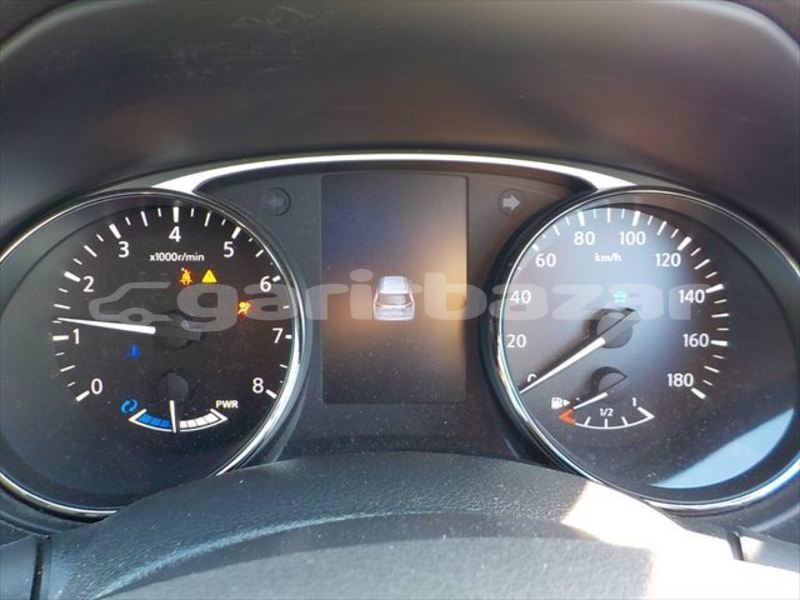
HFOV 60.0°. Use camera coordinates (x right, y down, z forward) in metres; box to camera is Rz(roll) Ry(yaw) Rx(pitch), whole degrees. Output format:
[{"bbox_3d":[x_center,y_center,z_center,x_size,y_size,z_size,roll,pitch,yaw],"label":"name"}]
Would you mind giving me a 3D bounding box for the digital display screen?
[{"bbox_3d":[-0.002,-0.005,0.333,0.068,0.107,0.010,0,3,-1],"label":"digital display screen"}]

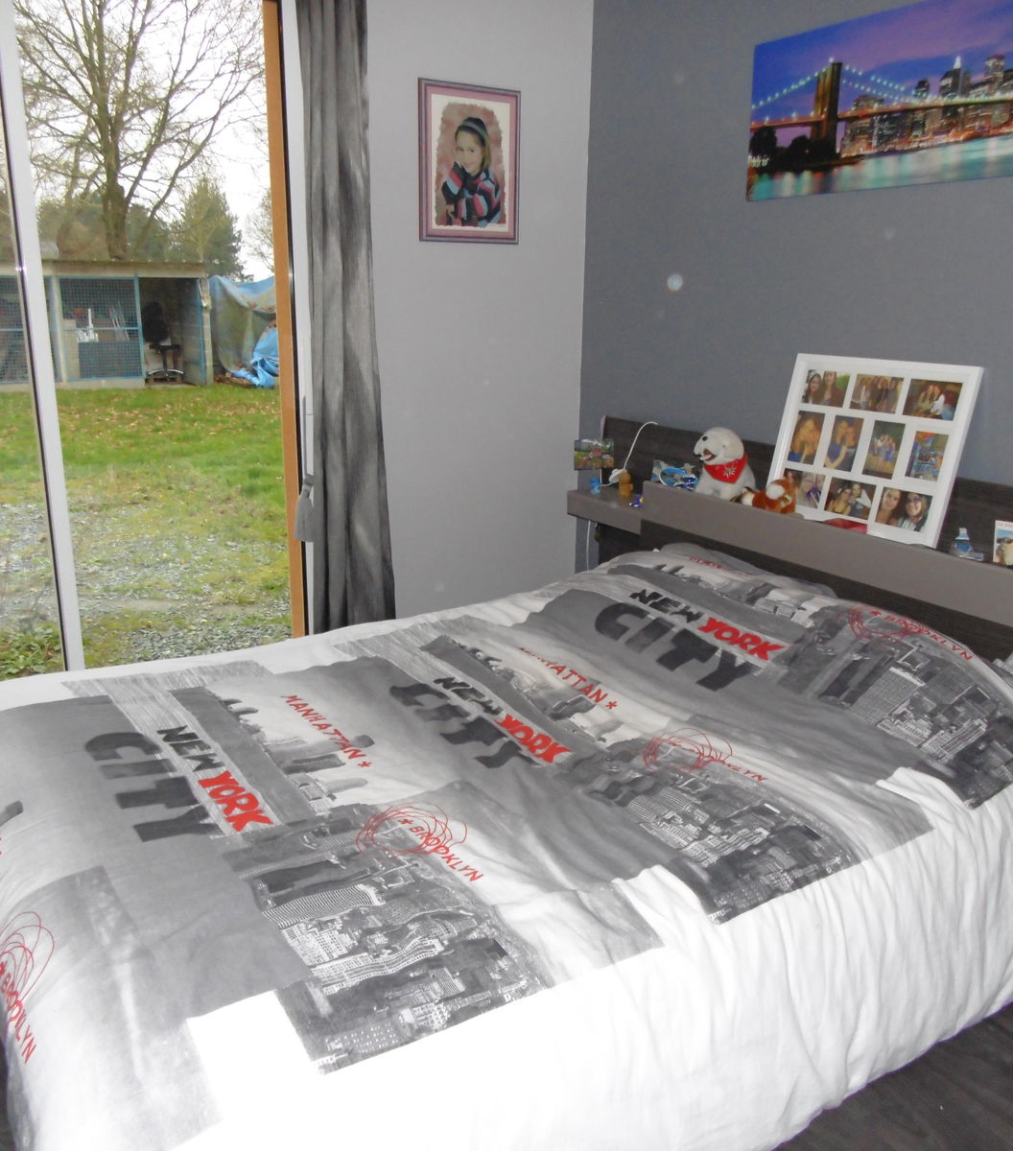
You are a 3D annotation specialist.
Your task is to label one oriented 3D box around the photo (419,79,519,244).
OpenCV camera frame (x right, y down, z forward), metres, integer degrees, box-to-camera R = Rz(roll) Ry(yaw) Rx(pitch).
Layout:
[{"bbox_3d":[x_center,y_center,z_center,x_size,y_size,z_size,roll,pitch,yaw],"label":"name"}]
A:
[{"bbox_3d":[-0.122,-1.354,3.228,0.387,0.483,0.022,-9,19,-31],"label":"photo"}]

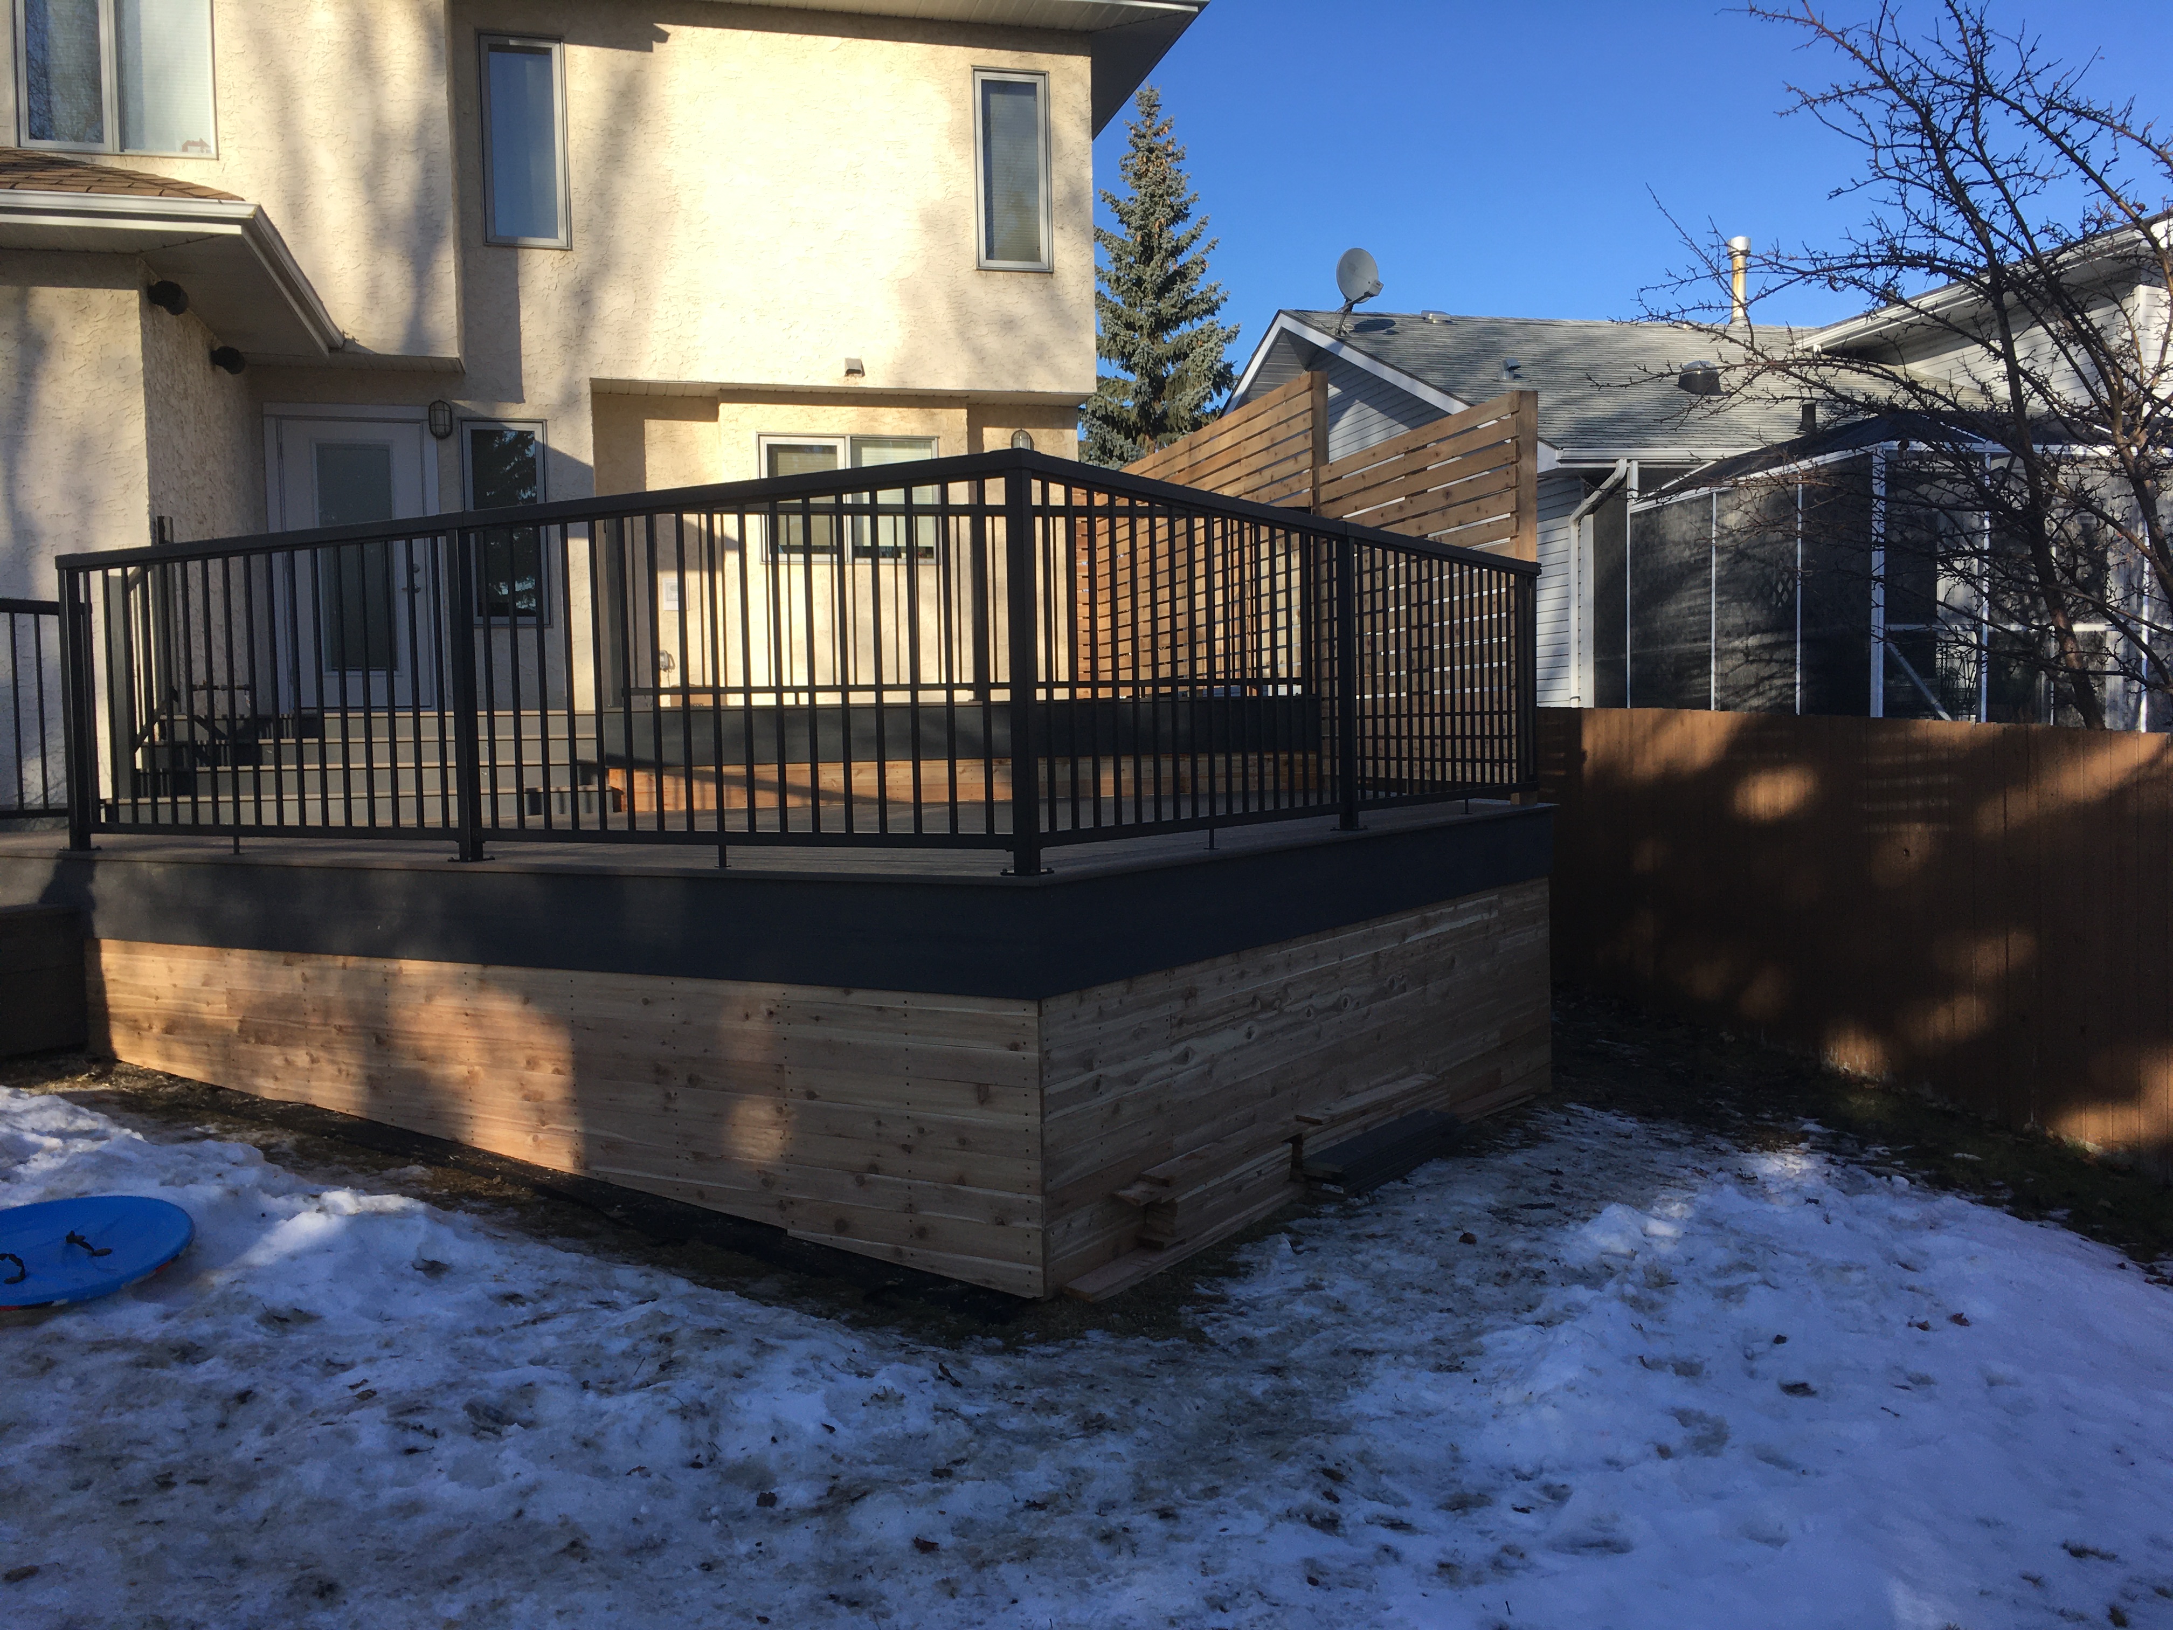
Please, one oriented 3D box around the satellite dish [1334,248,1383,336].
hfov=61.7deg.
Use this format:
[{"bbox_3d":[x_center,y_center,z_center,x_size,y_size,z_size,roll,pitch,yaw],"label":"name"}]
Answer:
[{"bbox_3d":[2.984,-5.745,20.000,0.520,0.900,0.550,-2,3,-25],"label":"satellite dish"}]

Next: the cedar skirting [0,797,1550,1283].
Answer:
[{"bbox_3d":[-0.918,0.578,7.472,4.440,1.065,4.330,0,3,30],"label":"cedar skirting"}]

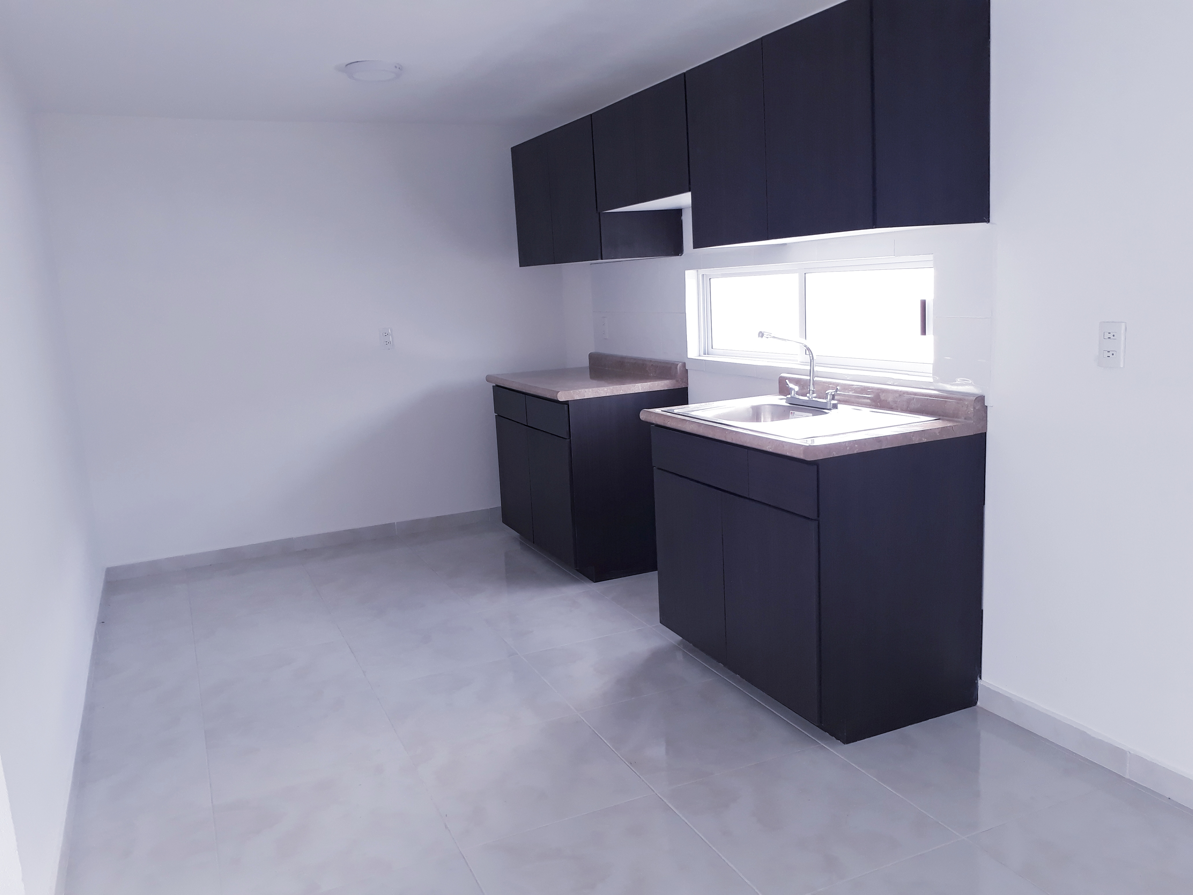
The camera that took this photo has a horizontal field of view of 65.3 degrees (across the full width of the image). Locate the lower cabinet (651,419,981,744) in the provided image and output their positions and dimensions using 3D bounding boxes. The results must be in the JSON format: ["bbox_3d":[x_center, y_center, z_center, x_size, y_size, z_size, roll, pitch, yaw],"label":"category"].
[{"bbox_3d":[0.713,0.358,3.218,0.626,0.890,0.973,-8,12,-24],"label":"lower cabinet"}]

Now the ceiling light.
[{"bbox_3d":[-0.862,-1.466,3.637,0.230,0.040,0.230,-8,12,-24],"label":"ceiling light"}]

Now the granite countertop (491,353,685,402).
[{"bbox_3d":[-0.088,-0.377,4.729,0.663,0.114,1.030,-8,12,-24],"label":"granite countertop"}]

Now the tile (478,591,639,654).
[{"bbox_3d":[-0.153,0.726,3.931,0.561,0.010,0.547,-8,12,-24],"label":"tile"}]

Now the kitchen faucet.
[{"bbox_3d":[0.675,-0.272,3.231,0.250,0.273,0.295,-8,12,-24],"label":"kitchen faucet"}]

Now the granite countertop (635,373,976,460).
[{"bbox_3d":[0.667,-0.132,3.117,0.674,0.114,0.977,-8,12,-24],"label":"granite countertop"}]

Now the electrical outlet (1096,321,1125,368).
[{"bbox_3d":[1.334,-0.265,2.406,0.011,0.114,0.075,-8,12,-24],"label":"electrical outlet"}]

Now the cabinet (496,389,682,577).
[{"bbox_3d":[-0.048,0.104,4.833,0.621,0.872,1.034,-8,12,-24],"label":"cabinet"}]

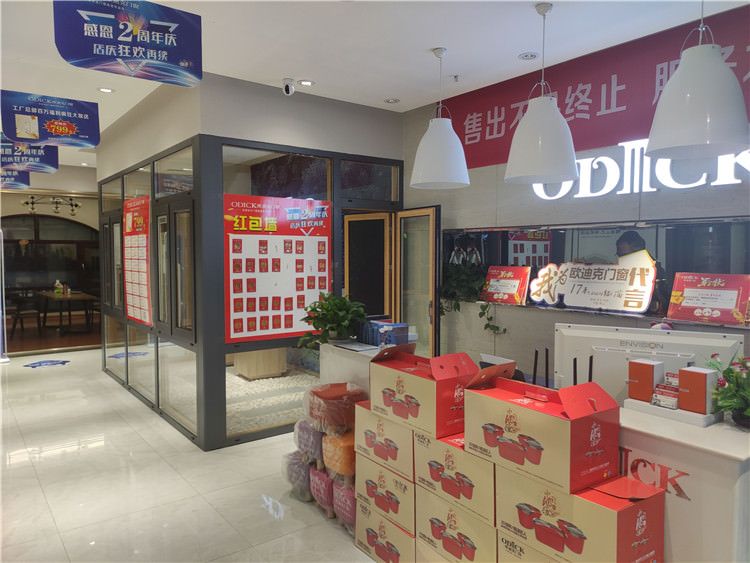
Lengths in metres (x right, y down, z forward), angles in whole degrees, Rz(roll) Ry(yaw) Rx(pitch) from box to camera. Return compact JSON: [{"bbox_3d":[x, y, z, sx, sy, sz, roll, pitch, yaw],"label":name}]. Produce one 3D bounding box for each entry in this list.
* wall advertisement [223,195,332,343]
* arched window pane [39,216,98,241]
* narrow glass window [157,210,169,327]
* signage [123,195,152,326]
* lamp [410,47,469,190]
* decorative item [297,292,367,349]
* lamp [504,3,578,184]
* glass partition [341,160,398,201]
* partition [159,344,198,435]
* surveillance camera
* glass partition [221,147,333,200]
[{"bbox_3d":[-0.815,-0.114,4.745,1.042,1.217,0.030,-2,4,-38],"label":"wall advertisement"},{"bbox_3d":[-7.637,-1.324,13.586,1.360,0.620,0.060,-2,4,-38],"label":"arched window pane"},{"bbox_3d":[-1.985,-0.111,5.064,0.050,0.999,0.335,-2,4,-38],"label":"narrow glass window"},{"bbox_3d":[-2.454,-0.215,5.603,0.040,1.300,0.980,-2,4,-38],"label":"signage"},{"bbox_3d":[0.451,-1.120,3.705,0.410,0.935,0.410,0,3,0],"label":"lamp"},{"bbox_3d":[-0.300,0.272,3.780,0.380,0.380,0.420,-2,4,-38],"label":"decorative item"},{"bbox_3d":[0.949,-1.051,3.024,0.414,0.975,0.414,-2,4,-38],"label":"lamp"},{"bbox_3d":[-0.039,-0.977,5.340,0.717,0.365,0.050,-2,4,-38],"label":"glass partition"},{"bbox_3d":[-1.842,0.937,5.020,0.050,0.720,1.069,-2,4,-38],"label":"partition"},{"bbox_3d":[-0.708,-1.584,4.438,0.090,0.135,0.095,1,3,11],"label":"surveillance camera"},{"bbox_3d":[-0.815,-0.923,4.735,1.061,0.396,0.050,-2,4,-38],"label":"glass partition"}]

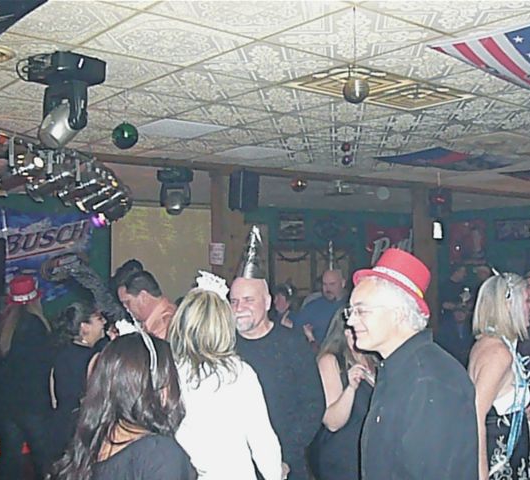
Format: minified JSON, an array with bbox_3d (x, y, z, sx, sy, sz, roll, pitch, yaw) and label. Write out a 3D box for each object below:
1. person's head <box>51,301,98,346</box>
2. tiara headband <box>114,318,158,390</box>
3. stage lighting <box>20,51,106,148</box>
[{"bbox_3d":[-1.045,0.458,3.550,0.235,0.245,0.200,0,0,-6],"label":"person's head"},{"bbox_3d":[-0.319,0.278,1.570,0.150,0.170,0.080,0,0,37],"label":"tiara headband"},{"bbox_3d":[-1.008,-0.698,3.260,0.320,0.430,0.330,0,0,-40],"label":"stage lighting"}]

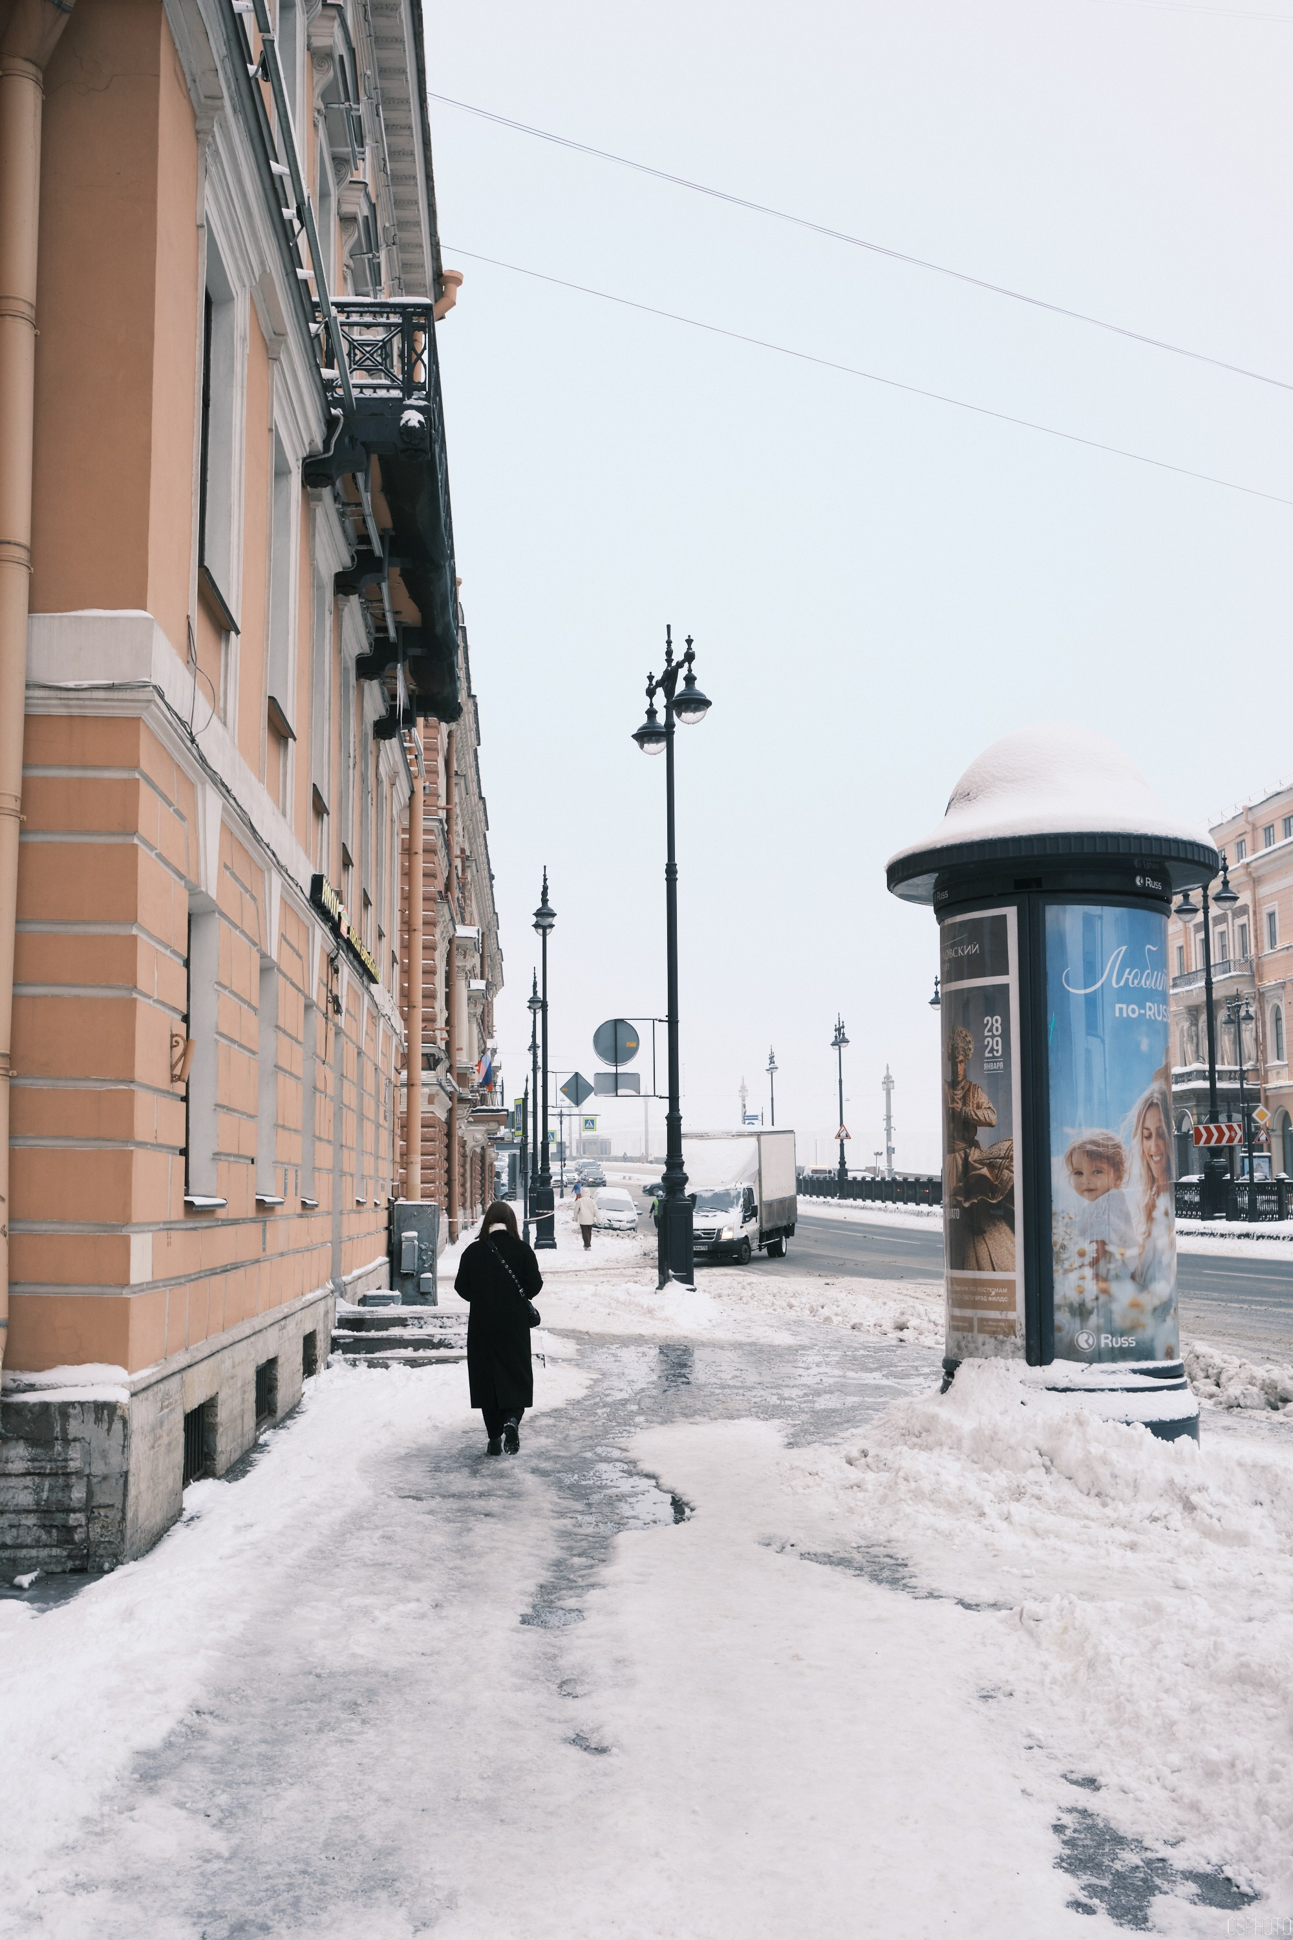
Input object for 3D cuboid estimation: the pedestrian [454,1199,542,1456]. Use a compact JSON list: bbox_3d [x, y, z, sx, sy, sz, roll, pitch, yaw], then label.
[{"bbox_3d":[-0.989,2.380,12.556,0.575,1.670,0.460,0,-7,-3],"label":"pedestrian"}]

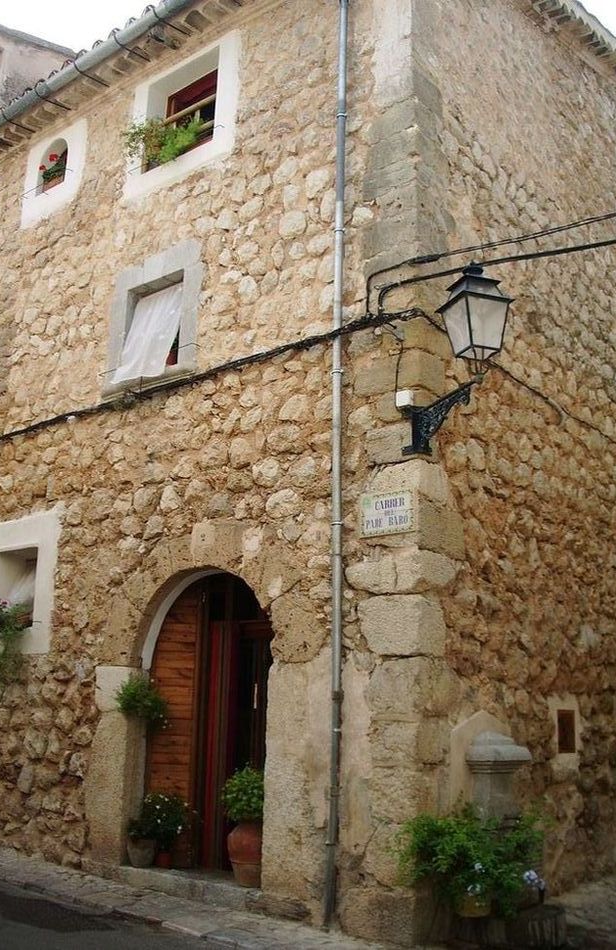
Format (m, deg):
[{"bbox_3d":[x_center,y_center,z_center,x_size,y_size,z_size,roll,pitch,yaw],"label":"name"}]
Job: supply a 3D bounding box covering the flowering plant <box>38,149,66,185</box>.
[{"bbox_3d":[-3.242,-3.927,12.336,0.440,0.500,0.270,-10,-18,38],"label":"flowering plant"}]

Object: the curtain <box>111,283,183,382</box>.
[{"bbox_3d":[-1.733,-1.528,10.369,0.770,1.120,0.300,-10,-18,38],"label":"curtain"}]

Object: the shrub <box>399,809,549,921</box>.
[{"bbox_3d":[1.134,2.704,6.700,0.720,0.680,0.850,-10,-18,38],"label":"shrub"}]

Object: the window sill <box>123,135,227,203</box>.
[{"bbox_3d":[-1.390,-3.351,10.636,1.685,0.256,0.240,-10,-18,38],"label":"window sill"}]

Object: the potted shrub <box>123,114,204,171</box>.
[{"bbox_3d":[-1.595,-3.729,10.786,0.930,0.540,0.380,-10,-18,38],"label":"potted shrub"}]

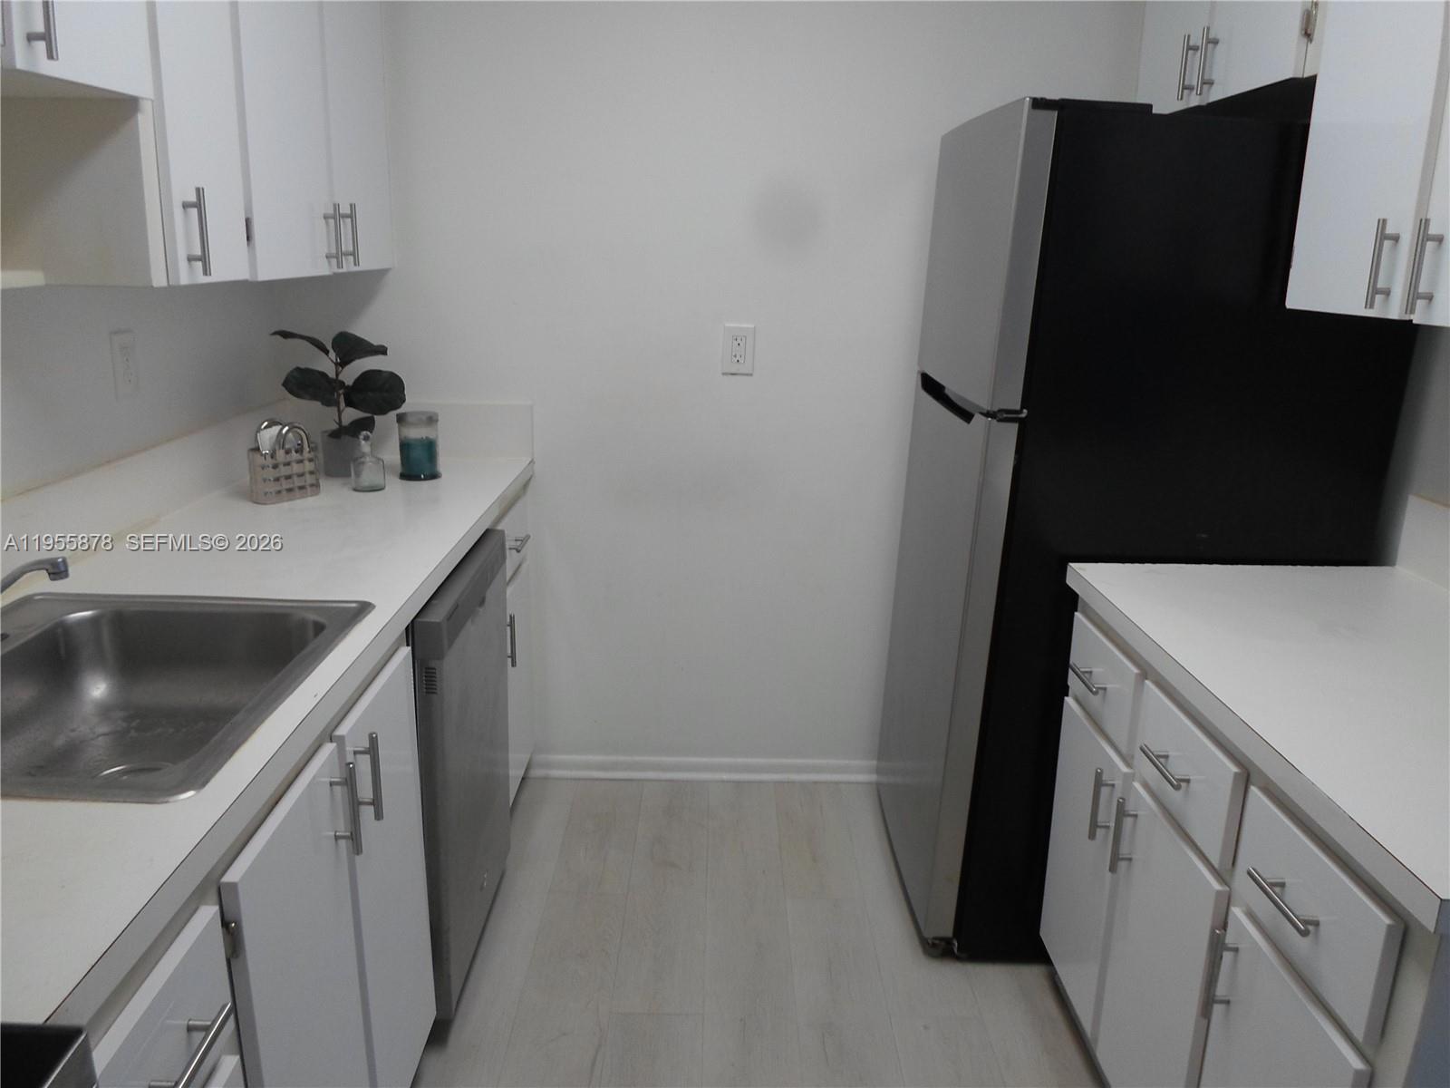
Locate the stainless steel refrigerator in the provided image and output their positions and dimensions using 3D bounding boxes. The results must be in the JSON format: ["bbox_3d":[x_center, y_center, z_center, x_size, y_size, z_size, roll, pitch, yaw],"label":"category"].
[{"bbox_3d":[0.820,-0.023,2.369,0.743,1.704,0.758,2,16,-1],"label":"stainless steel refrigerator"}]

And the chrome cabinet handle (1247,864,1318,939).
[{"bbox_3d":[0.615,0.392,1.150,0.034,0.011,0.120,1,16,-1],"label":"chrome cabinet handle"}]

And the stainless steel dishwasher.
[{"bbox_3d":[-0.788,0.431,2.107,0.610,0.819,0.575,1,16,-1],"label":"stainless steel dishwasher"}]

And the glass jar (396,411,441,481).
[{"bbox_3d":[-0.723,-0.234,2.472,0.102,0.153,0.102,1,16,-1],"label":"glass jar"}]

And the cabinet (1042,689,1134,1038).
[{"bbox_3d":[0.893,0.561,1.847,0.549,0.498,0.290,1,16,-1],"label":"cabinet"}]

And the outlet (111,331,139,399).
[{"bbox_3d":[-1.133,-0.337,1.978,0.008,0.124,0.081,1,16,-1],"label":"outlet"}]

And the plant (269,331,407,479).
[{"bbox_3d":[-0.909,-0.332,2.465,0.295,0.338,0.234,1,16,-1],"label":"plant"}]

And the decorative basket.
[{"bbox_3d":[-0.947,-0.177,2.245,0.073,0.160,0.124,13,20,37],"label":"decorative basket"}]

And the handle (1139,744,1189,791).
[{"bbox_3d":[0.612,0.309,1.449,0.034,0.011,0.120,1,16,-1],"label":"handle"}]

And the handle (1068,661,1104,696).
[{"bbox_3d":[0.608,0.225,1.749,0.034,0.011,0.120,1,16,-1],"label":"handle"}]

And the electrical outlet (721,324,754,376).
[{"bbox_3d":[0.035,-0.490,2.652,0.079,0.124,0.008,1,16,-1],"label":"electrical outlet"}]

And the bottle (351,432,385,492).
[{"bbox_3d":[-0.803,-0.190,2.352,0.075,0.130,0.069,-4,17,-18],"label":"bottle"}]

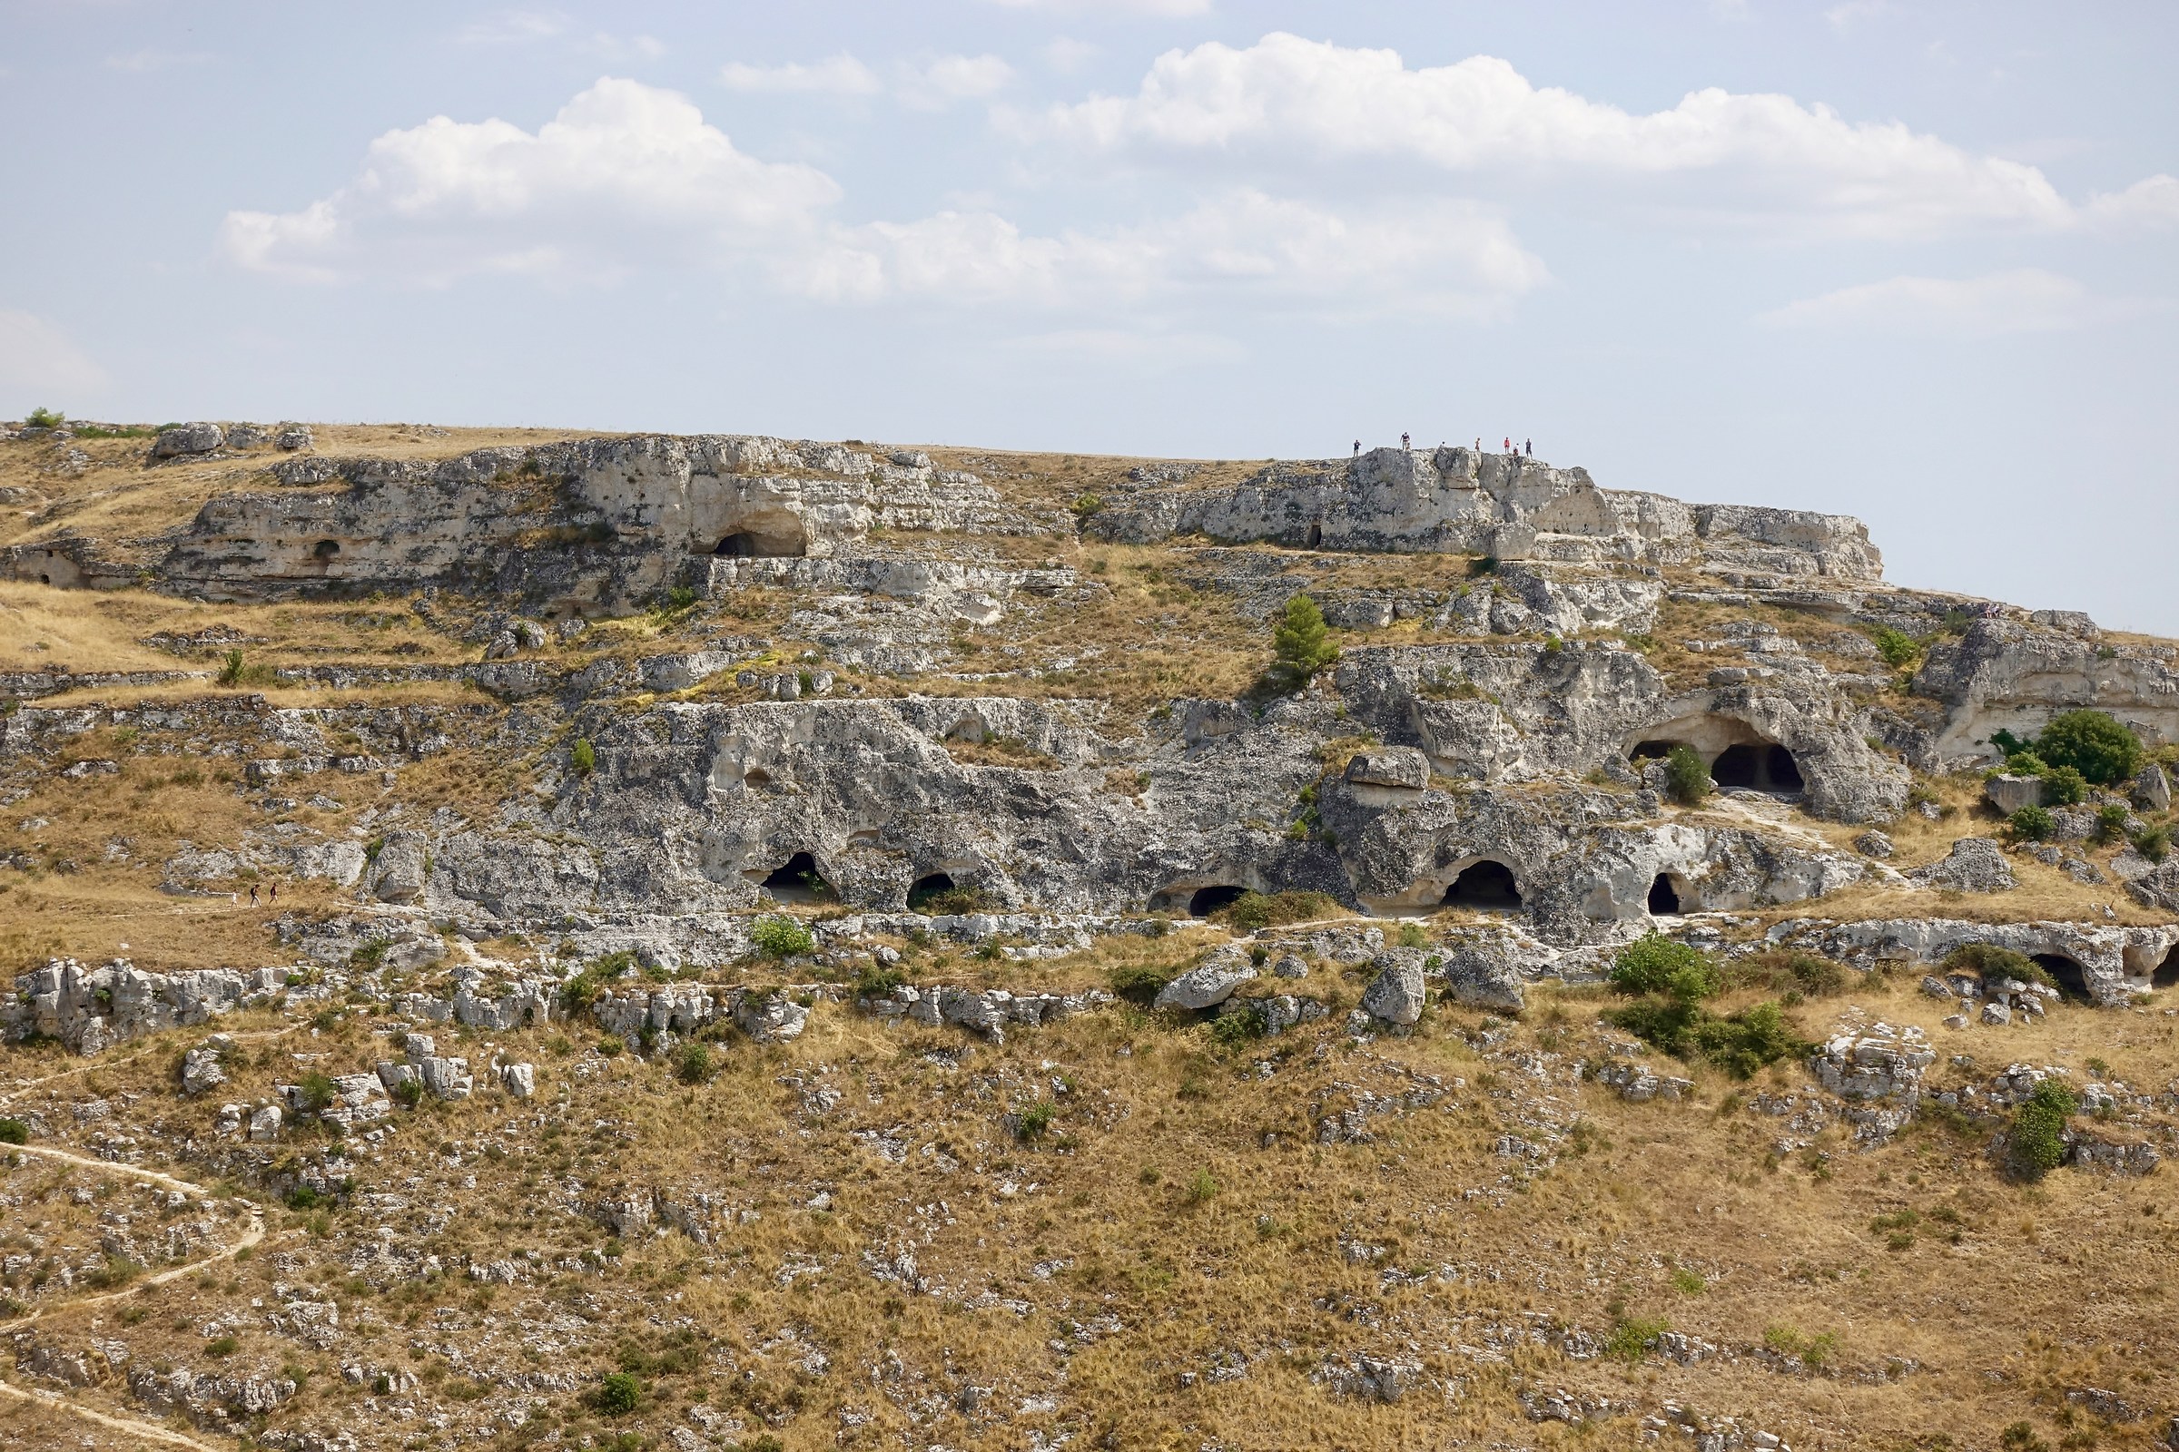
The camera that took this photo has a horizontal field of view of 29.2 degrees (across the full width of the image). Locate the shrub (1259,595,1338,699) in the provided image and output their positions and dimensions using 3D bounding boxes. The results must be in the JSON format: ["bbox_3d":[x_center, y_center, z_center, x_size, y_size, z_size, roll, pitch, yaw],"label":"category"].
[{"bbox_3d":[18.701,-7.333,367.000,6.412,8.652,6.000,0,-1,0],"label":"shrub"}]

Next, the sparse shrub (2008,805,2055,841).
[{"bbox_3d":[78.220,8.070,347.000,3.820,3.110,3.300,0,0,0],"label":"sparse shrub"}]

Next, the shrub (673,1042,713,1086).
[{"bbox_3d":[-30.519,26.065,322.000,2.883,3.277,2.700,0,-1,0],"label":"shrub"}]

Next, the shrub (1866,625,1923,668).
[{"bbox_3d":[71.150,-7.000,369.000,4.960,3.760,3.900,0,0,0],"label":"shrub"}]

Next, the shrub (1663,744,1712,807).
[{"bbox_3d":[50.080,4.140,350.000,4.140,5.140,3.700,0,0,0],"label":"shrub"}]

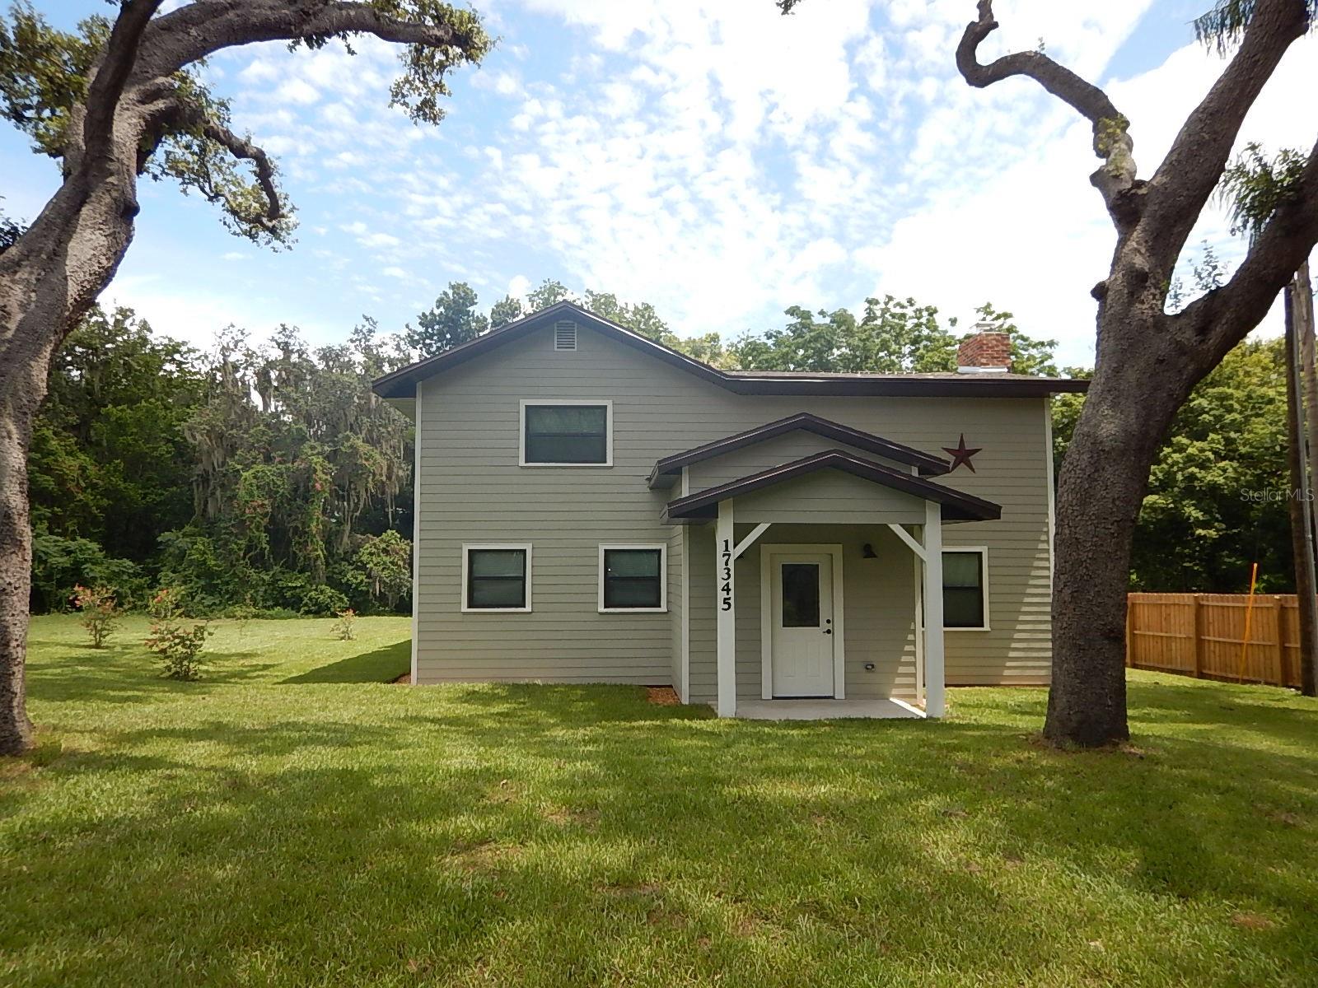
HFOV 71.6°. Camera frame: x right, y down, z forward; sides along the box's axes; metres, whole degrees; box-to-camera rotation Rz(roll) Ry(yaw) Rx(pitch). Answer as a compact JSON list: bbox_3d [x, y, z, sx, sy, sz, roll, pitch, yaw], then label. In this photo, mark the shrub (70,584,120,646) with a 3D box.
[{"bbox_3d":[-13.757,2.978,22.300,1.206,1.558,1.170,0,-4,-3],"label":"shrub"}]

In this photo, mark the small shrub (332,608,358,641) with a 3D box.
[{"bbox_3d":[-8.317,3.477,24.200,0.682,0.873,0.661,0,-4,-3],"label":"small shrub"}]

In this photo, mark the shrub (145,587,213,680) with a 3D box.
[{"bbox_3d":[-8.349,2.428,15.900,1.200,1.612,1.164,0,-4,-3],"label":"shrub"}]

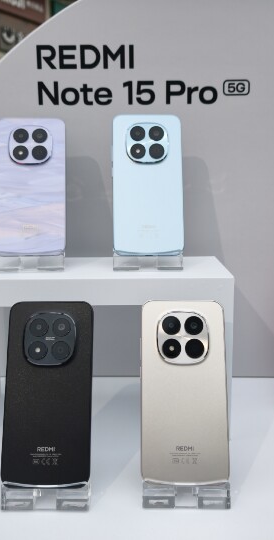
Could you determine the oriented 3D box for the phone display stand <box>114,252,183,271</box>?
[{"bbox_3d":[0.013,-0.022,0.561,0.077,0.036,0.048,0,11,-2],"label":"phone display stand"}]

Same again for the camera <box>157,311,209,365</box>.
[{"bbox_3d":[0.043,0.062,0.458,0.047,0.048,0.005,0,-12,0],"label":"camera"}]

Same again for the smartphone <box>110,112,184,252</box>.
[{"bbox_3d":[0.013,-0.097,0.559,0.078,0.164,0.011,0,-9,-2],"label":"smartphone"}]

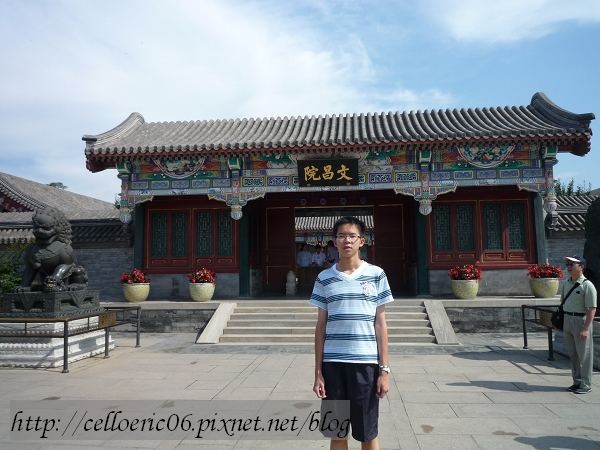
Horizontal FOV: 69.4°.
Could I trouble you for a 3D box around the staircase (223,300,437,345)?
[{"bbox_3d":[0.619,2.234,10.073,4.750,0.760,1.680,-1,-6,5],"label":"staircase"}]

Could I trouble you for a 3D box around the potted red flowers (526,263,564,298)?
[{"bbox_3d":[6.333,1.430,11.182,0.840,0.910,0.840,-1,-6,5],"label":"potted red flowers"}]

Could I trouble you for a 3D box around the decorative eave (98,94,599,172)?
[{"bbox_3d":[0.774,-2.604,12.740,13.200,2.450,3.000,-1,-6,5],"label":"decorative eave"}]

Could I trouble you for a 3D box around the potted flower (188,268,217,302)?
[{"bbox_3d":[-2.679,1.640,11.986,0.810,0.920,0.810,-1,-6,5],"label":"potted flower"}]

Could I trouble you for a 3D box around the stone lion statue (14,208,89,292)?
[{"bbox_3d":[-4.690,0.482,8.329,0.840,1.600,1.150,-2,-6,7],"label":"stone lion statue"}]

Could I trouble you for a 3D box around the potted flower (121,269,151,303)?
[{"bbox_3d":[-4.561,1.684,12.154,0.840,0.920,0.840,-1,-6,5],"label":"potted flower"}]

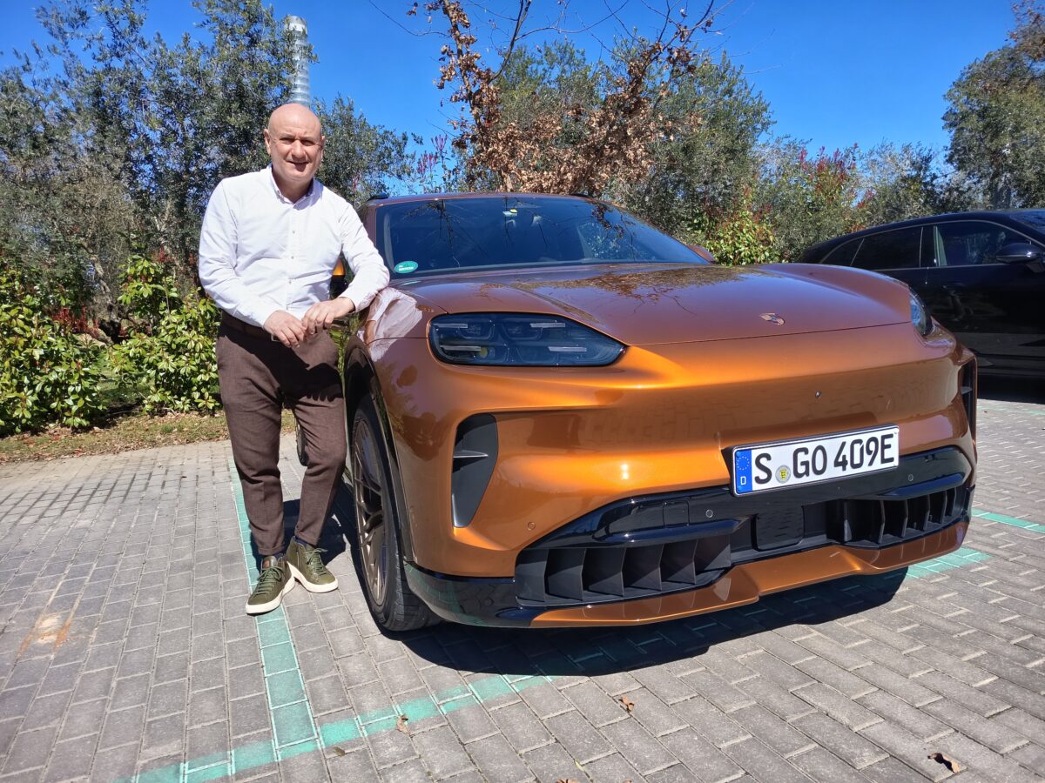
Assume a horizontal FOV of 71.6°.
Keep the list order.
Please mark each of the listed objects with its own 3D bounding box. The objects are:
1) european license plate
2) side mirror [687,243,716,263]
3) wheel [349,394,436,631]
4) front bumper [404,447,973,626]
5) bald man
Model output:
[{"bbox_3d":[0.741,0.168,1.800,0.520,0.112,0.020,-6,6,-21],"label":"european license plate"},{"bbox_3d":[0.950,-0.675,3.780,0.240,0.170,0.190,-6,7,-21],"label":"side mirror"},{"bbox_3d":[-0.359,0.387,2.387,0.270,0.785,0.785,-6,7,-21],"label":"wheel"},{"bbox_3d":[0.661,0.366,2.056,1.930,0.360,0.500,-6,7,-21],"label":"front bumper"},{"bbox_3d":[-0.786,-0.111,2.647,0.660,1.760,0.470,-6,7,-23],"label":"bald man"}]

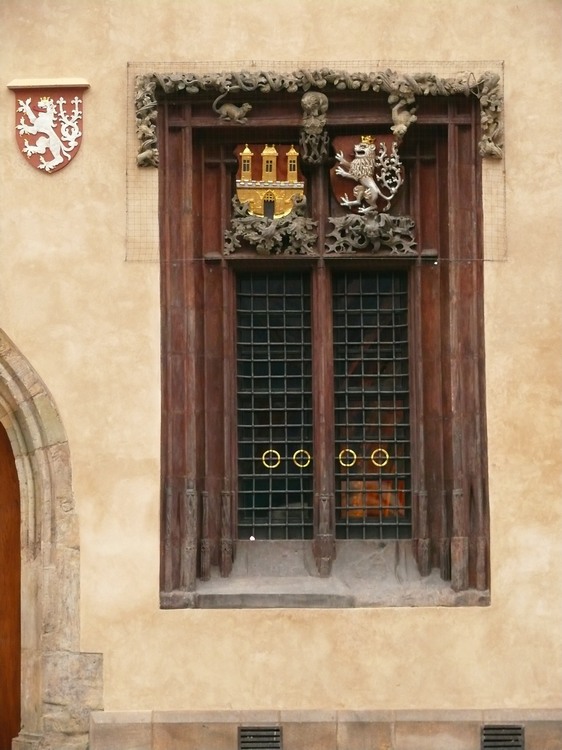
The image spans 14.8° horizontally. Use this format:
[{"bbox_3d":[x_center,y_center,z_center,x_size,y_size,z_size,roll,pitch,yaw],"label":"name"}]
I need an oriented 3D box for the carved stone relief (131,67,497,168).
[{"bbox_3d":[0.267,-1.846,15.488,2.603,0.640,0.250,-1,-6,1],"label":"carved stone relief"}]

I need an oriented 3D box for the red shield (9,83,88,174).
[{"bbox_3d":[-1.664,-1.775,15.537,0.562,0.653,0.120,-1,-6,1],"label":"red shield"}]

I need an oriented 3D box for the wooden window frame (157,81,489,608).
[{"bbox_3d":[0.292,-0.210,15.571,2.308,3.735,0.420,-1,-6,1],"label":"wooden window frame"}]

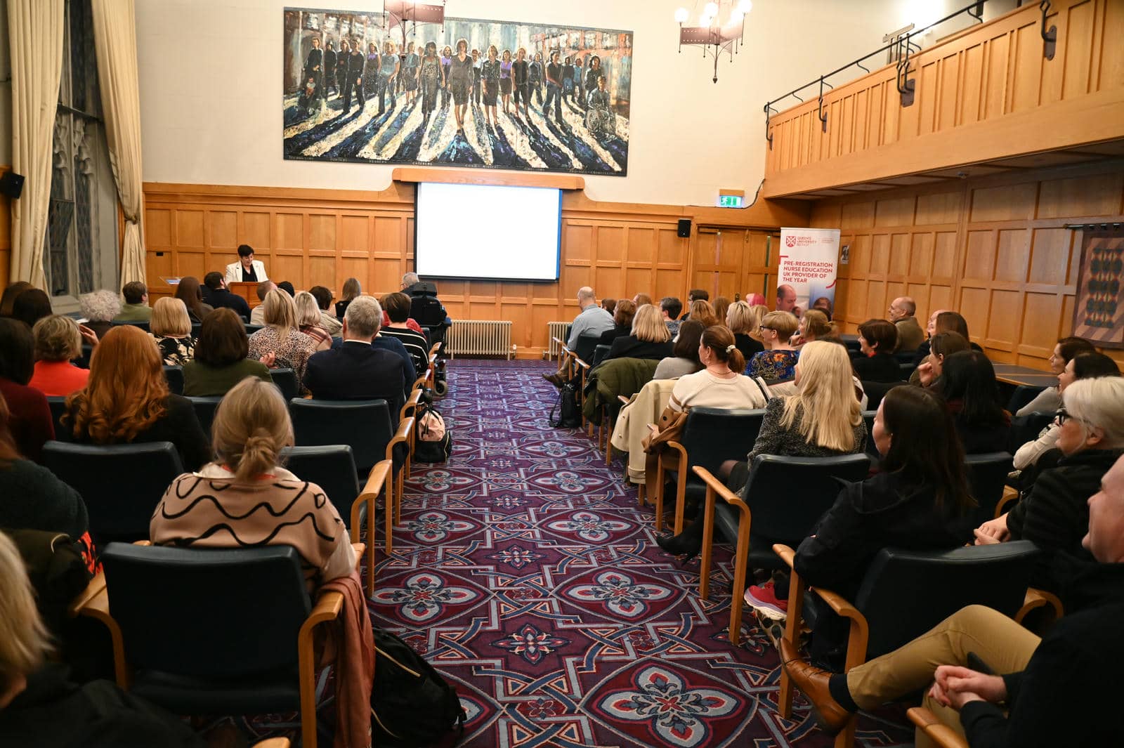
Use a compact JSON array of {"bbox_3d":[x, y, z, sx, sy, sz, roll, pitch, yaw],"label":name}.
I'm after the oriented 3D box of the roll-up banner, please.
[{"bbox_3d":[3.294,-0.924,10.180,0.841,2.059,0.220,1,9,-7],"label":"roll-up banner"}]

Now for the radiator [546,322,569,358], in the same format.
[{"bbox_3d":[0.317,-0.467,11.315,1.100,0.577,0.120,1,9,-7],"label":"radiator"}]

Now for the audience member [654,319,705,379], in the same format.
[{"bbox_3d":[0.820,0.206,5.285,0.500,1.220,0.780,-1,9,-19],"label":"audience member"}]

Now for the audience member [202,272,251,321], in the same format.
[{"bbox_3d":[-3.613,-0.482,8.239,0.530,1.280,0.820,1,9,-4],"label":"audience member"}]

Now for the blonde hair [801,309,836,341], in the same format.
[{"bbox_3d":[1.990,-0.400,5.947,0.250,0.240,0.190,8,10,32],"label":"blonde hair"}]

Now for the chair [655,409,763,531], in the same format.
[{"bbox_3d":[0.845,0.552,4.186,0.630,0.846,0.600,1,9,-7],"label":"chair"}]

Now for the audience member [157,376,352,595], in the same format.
[{"bbox_3d":[-0.910,0.576,2.353,0.580,1.220,0.820,1,9,-7],"label":"audience member"}]

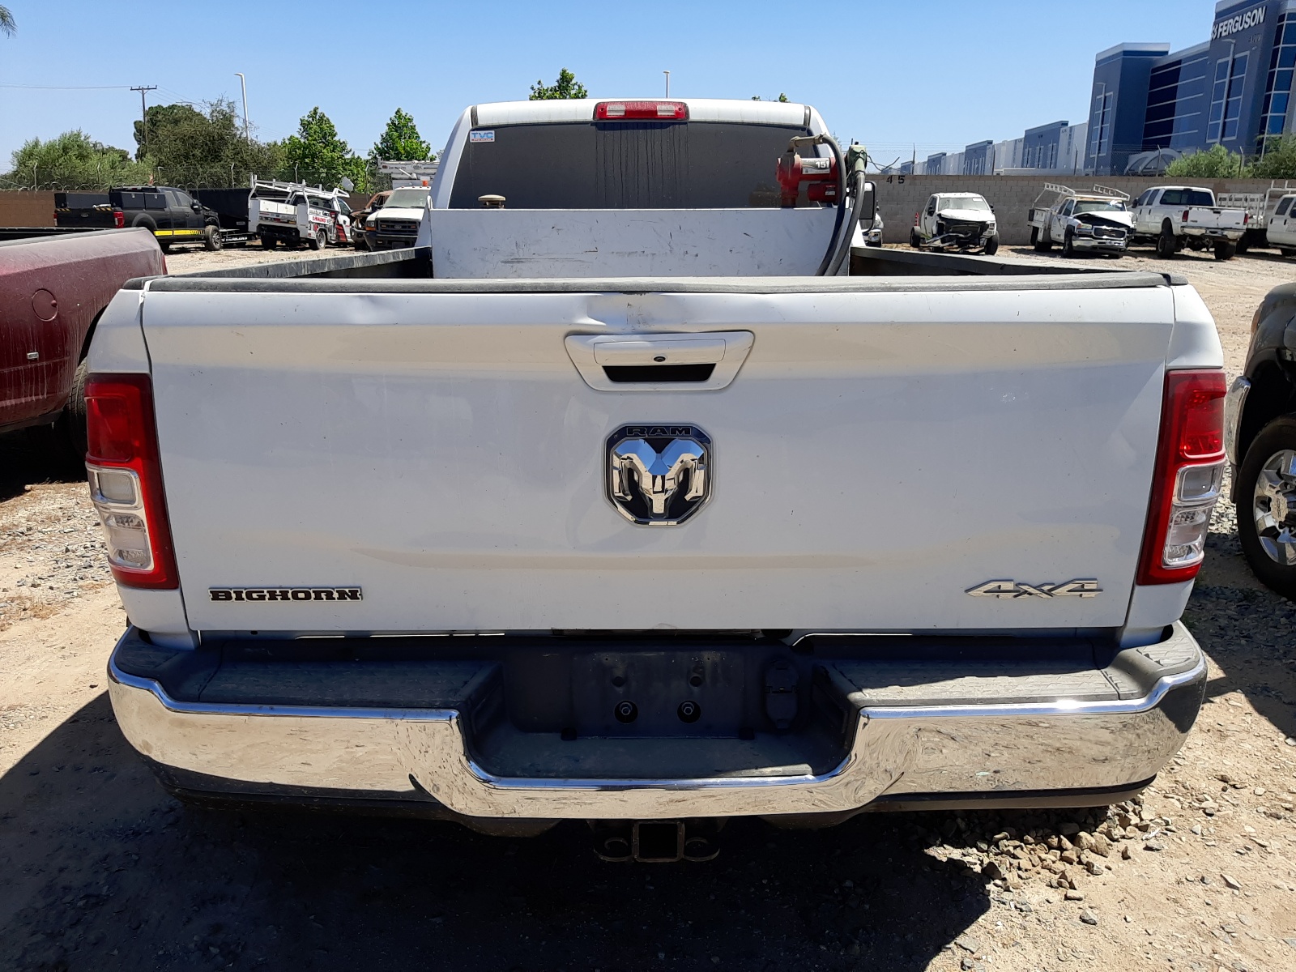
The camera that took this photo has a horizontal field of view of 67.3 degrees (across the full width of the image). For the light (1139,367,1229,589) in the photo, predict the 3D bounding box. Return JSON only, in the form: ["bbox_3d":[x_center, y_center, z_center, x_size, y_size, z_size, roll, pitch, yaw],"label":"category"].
[{"bbox_3d":[0.914,-0.024,1.686,0.150,0.374,0.130,0,16,0],"label":"light"}]

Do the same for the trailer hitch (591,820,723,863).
[{"bbox_3d":[0.016,0.571,1.683,0.215,0.090,0.140,0,16,0],"label":"trailer hitch"}]

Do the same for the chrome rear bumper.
[{"bbox_3d":[0.009,0.379,1.717,1.910,0.270,0.360,0,16,-1],"label":"chrome rear bumper"}]

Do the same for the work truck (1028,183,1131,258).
[{"bbox_3d":[14.968,-9.223,33.631,2.000,2.400,5.900,2,16,7],"label":"work truck"}]

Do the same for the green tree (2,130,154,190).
[{"bbox_3d":[-31.930,-17.276,55.377,8.800,5.593,8.800,0,16,0],"label":"green tree"}]

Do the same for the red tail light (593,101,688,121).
[{"bbox_3d":[-0.028,-1.579,4.102,0.390,0.080,0.070,0,16,0],"label":"red tail light"}]

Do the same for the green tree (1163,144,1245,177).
[{"bbox_3d":[25.004,-13.180,44.021,3.204,4.380,3.204,9,18,27],"label":"green tree"}]

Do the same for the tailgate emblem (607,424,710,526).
[{"bbox_3d":[0.018,-0.017,1.593,0.176,0.176,0.025,0,16,-1],"label":"tailgate emblem"}]

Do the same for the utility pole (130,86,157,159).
[{"bbox_3d":[-45.828,-30.767,90.094,2.442,11.630,0.350,-3,16,-10],"label":"utility pole"}]

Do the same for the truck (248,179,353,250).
[{"bbox_3d":[-12.079,-9.762,34.886,2.080,2.360,5.900,1,16,3],"label":"truck"}]

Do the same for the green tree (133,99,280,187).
[{"bbox_3d":[-26.227,-19.379,58.930,9.000,7.591,9.000,0,16,0],"label":"green tree"}]

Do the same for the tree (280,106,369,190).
[{"bbox_3d":[-16.384,-16.026,49.532,4.302,6.214,4.302,-5,17,-17],"label":"tree"}]

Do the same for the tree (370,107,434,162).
[{"bbox_3d":[-14.204,-18.515,57.099,3.900,6.863,3.900,0,16,0],"label":"tree"}]

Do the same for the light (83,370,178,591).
[{"bbox_3d":[-0.868,-0.020,1.667,0.150,0.370,0.150,0,16,-1],"label":"light"}]

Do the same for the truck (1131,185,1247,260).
[{"bbox_3d":[17.953,-9.053,33.091,2.060,2.200,6.250,2,16,7],"label":"truck"}]

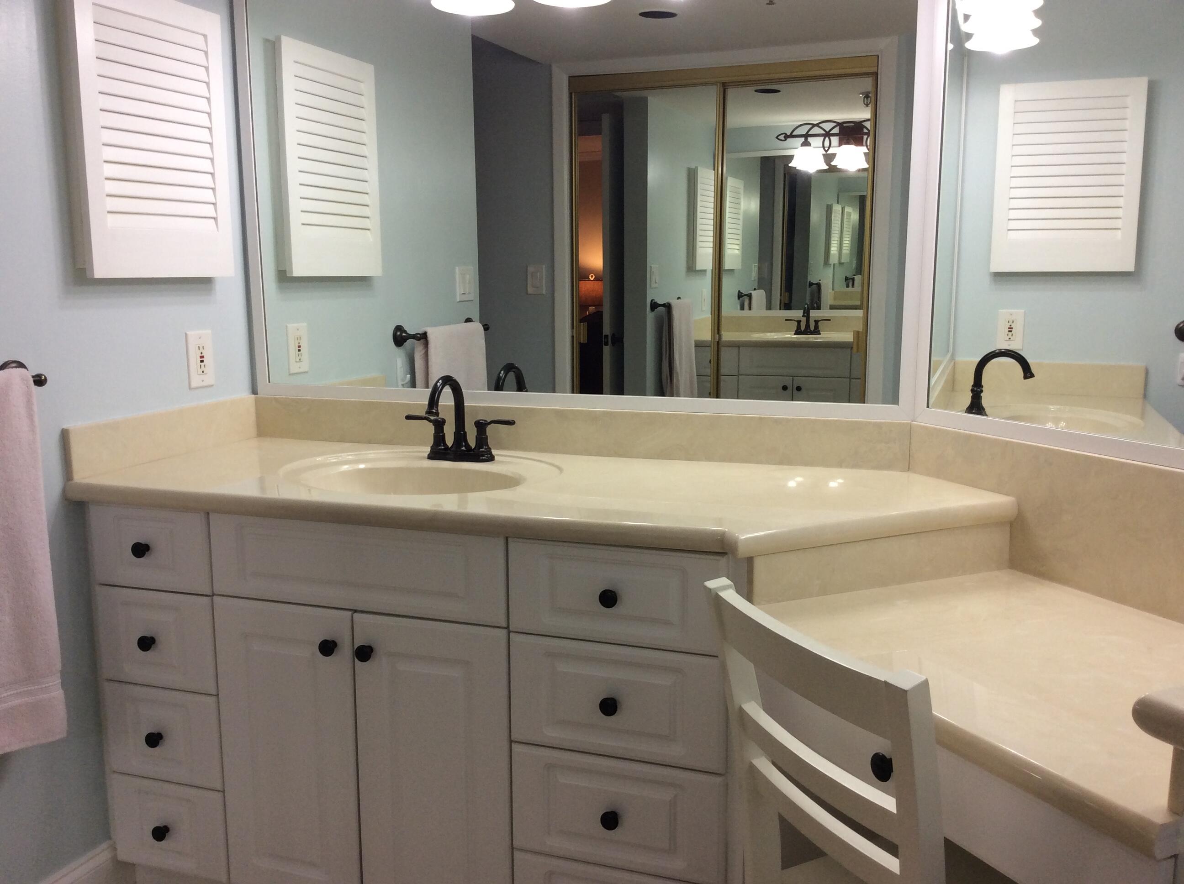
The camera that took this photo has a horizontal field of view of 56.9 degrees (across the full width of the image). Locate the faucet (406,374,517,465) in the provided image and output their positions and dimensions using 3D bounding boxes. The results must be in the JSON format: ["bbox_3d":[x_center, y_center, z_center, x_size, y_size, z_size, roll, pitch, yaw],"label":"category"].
[{"bbox_3d":[-0.301,-0.046,2.288,0.258,0.183,0.165,3,9,19],"label":"faucet"}]

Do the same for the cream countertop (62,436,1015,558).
[{"bbox_3d":[-0.105,0.093,2.101,1.732,0.039,0.636,3,9,19],"label":"cream countertop"}]

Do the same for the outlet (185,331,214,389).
[{"bbox_3d":[-0.887,-0.186,2.481,0.010,0.127,0.080,3,9,19],"label":"outlet"}]

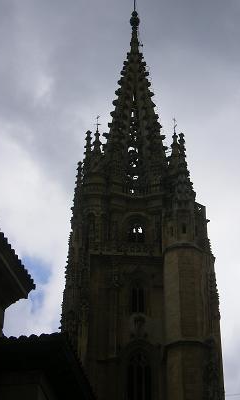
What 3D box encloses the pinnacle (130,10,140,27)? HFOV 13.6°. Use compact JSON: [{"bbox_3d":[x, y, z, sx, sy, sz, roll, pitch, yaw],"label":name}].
[{"bbox_3d":[1.560,-18.219,101.238,1.010,2.290,1.010,2,-37,-2],"label":"pinnacle"}]

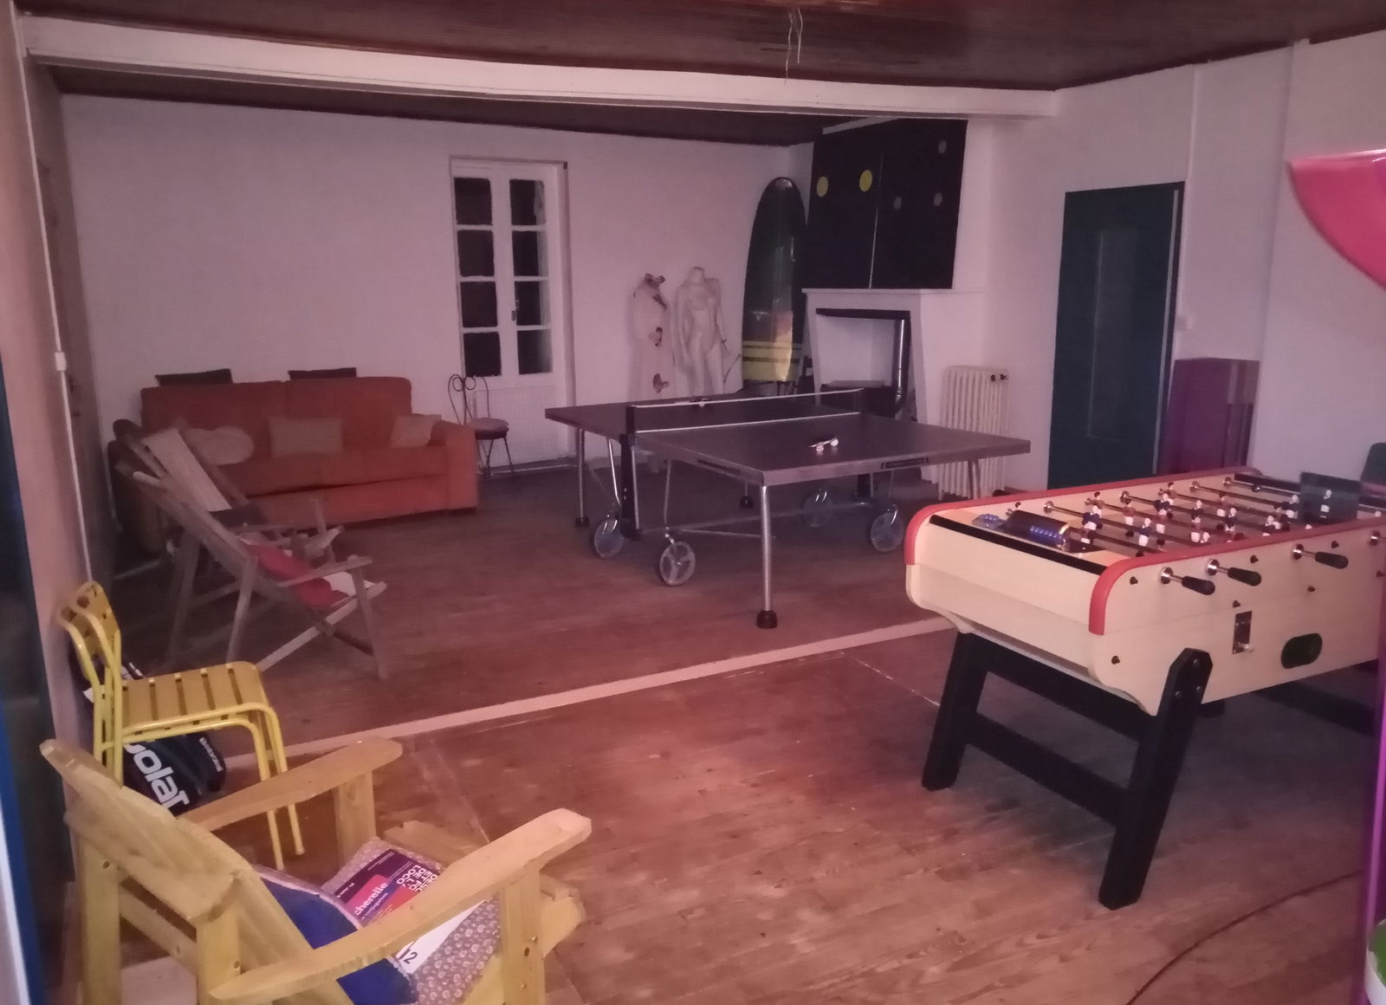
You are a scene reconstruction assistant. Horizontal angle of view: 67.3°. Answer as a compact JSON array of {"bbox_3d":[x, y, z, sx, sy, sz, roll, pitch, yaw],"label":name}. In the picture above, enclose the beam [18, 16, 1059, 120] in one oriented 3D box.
[{"bbox_3d":[-0.307,-2.341,5.811,5.810,0.190,0.240,-6,13,-23],"label":"beam"}]

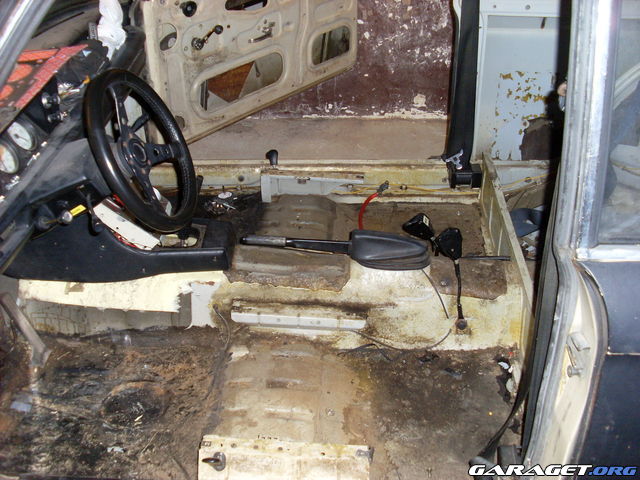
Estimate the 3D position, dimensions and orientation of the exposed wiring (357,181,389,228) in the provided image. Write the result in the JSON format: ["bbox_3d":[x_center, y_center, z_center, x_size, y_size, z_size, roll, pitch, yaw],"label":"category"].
[{"bbox_3d":[0.140,-0.095,1.879,0.082,0.130,0.050,0,33,2],"label":"exposed wiring"}]

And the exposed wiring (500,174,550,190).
[{"bbox_3d":[0.714,-0.200,2.441,0.175,0.050,0.040,0,33,2],"label":"exposed wiring"}]

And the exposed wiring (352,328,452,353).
[{"bbox_3d":[0.209,0.254,1.777,0.255,0.065,0.040,0,33,2],"label":"exposed wiring"}]

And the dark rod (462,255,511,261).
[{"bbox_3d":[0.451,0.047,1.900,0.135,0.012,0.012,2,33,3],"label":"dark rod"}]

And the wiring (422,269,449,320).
[{"bbox_3d":[0.287,0.133,1.747,0.065,0.100,0.060,0,33,2],"label":"wiring"}]

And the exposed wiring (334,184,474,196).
[{"bbox_3d":[0.290,-0.170,2.413,0.490,0.040,0.030,0,33,2],"label":"exposed wiring"}]

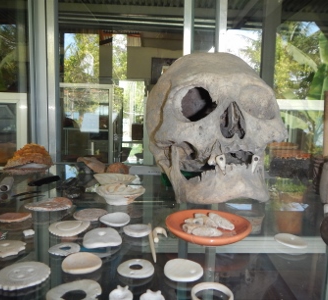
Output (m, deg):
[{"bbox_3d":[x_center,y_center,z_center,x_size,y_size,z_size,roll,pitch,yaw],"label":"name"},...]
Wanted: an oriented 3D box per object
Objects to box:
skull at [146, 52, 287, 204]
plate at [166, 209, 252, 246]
[{"bbox_3d":[0.059,-0.029,0.393,0.147,0.184,0.202,0,-6,-6],"label":"skull"},{"bbox_3d":[0.035,0.064,0.257,0.068,0.010,0.068,1,7,0],"label":"plate"}]

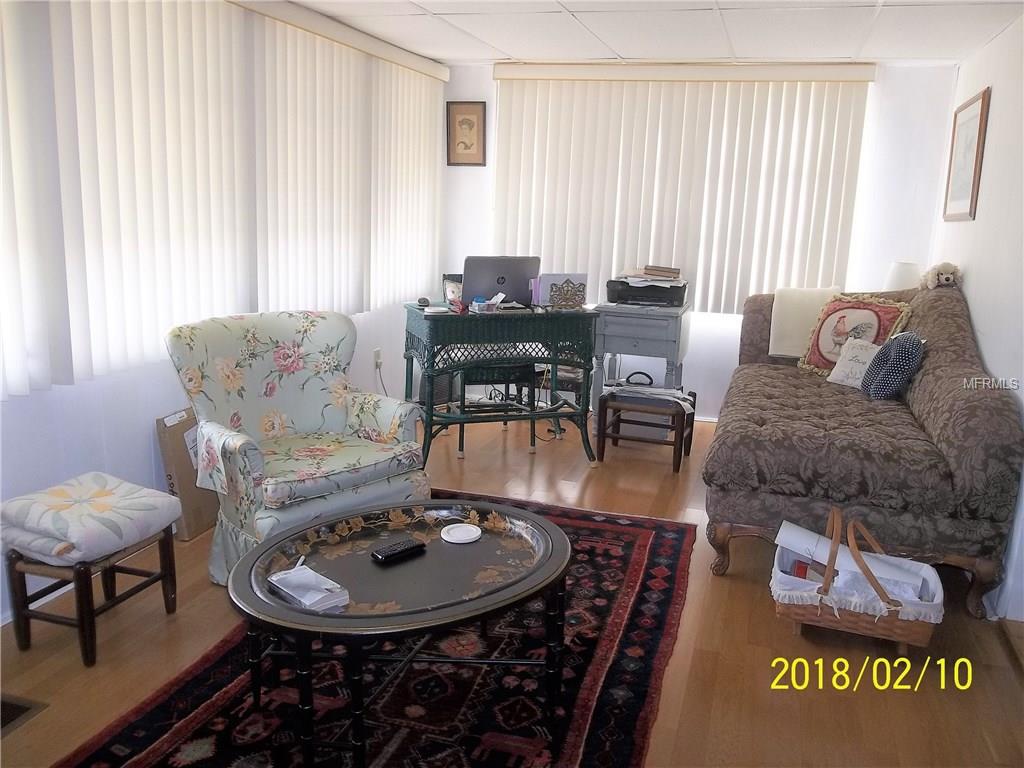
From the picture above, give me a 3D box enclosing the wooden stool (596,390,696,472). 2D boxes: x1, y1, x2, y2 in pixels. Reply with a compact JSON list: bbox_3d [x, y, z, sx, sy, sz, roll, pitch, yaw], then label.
[{"bbox_3d":[0.651,0.208,3.919,0.395,0.328,0.305,7,14,17],"label":"wooden stool"}]

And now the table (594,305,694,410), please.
[{"bbox_3d":[0.700,-0.083,4.383,0.450,0.685,0.440,6,14,14],"label":"table"}]

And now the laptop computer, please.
[{"bbox_3d":[-0.062,-0.489,3.838,0.380,0.250,0.280,-1,13,-12],"label":"laptop computer"}]

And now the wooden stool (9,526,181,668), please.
[{"bbox_3d":[-1.135,0.544,2.197,0.250,0.300,0.330,7,14,17],"label":"wooden stool"}]

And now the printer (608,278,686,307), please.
[{"bbox_3d":[0.780,-0.551,4.634,0.430,0.150,0.340,4,13,8],"label":"printer"}]

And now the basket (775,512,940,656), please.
[{"bbox_3d":[1.083,0.594,2.483,0.470,0.340,0.350,7,14,18],"label":"basket"}]

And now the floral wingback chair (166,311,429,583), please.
[{"bbox_3d":[-0.719,0.211,2.735,0.760,0.830,0.710,-8,17,-39],"label":"floral wingback chair"}]

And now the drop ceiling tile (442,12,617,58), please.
[{"bbox_3d":[0.124,-1.735,3.992,0.620,0.020,1.140,7,14,17],"label":"drop ceiling tile"}]

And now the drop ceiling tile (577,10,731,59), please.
[{"bbox_3d":[0.717,-1.662,3.808,0.615,0.020,1.140,7,14,17],"label":"drop ceiling tile"}]

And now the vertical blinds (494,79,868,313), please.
[{"bbox_3d":[0.882,-1.100,4.662,2.120,1.310,0.080,7,14,18],"label":"vertical blinds"}]

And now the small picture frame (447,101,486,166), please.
[{"bbox_3d":[-0.277,-1.501,4.798,0.254,0.372,0.022,7,14,17],"label":"small picture frame"}]

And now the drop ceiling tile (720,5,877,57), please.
[{"bbox_3d":[1.311,-1.610,3.674,0.610,0.020,1.180,7,14,18],"label":"drop ceiling tile"}]

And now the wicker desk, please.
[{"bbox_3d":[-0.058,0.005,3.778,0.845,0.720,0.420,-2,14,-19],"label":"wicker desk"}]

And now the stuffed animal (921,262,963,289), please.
[{"bbox_3d":[2.019,-0.510,3.755,0.180,0.130,0.190,5,13,13],"label":"stuffed animal"}]

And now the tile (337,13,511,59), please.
[{"bbox_3d":[-0.424,-1.802,4.163,0.530,0.020,1.140,7,14,17],"label":"tile"}]

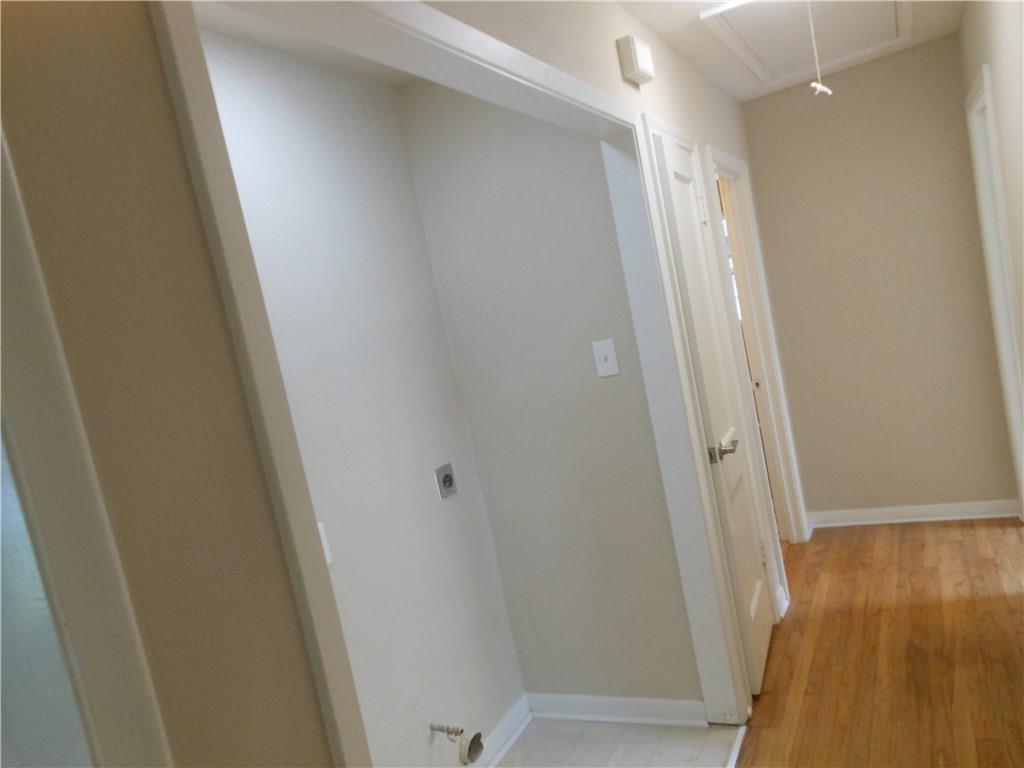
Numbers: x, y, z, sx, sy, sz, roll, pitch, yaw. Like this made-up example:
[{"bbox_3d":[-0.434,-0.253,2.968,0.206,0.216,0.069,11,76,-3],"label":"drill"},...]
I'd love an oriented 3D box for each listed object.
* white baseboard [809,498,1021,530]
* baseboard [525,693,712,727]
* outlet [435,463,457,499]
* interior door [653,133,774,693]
[{"bbox_3d":[2.125,0.697,3.957,0.987,0.097,0.022,-8,7,27],"label":"white baseboard"},{"bbox_3d":[0.365,1.191,2.702,0.679,0.090,0.020,-8,7,27],"label":"baseboard"},{"bbox_3d":[-0.225,0.335,2.543,0.018,0.105,0.100,-8,7,27],"label":"outlet"},{"bbox_3d":[0.794,0.092,2.830,0.036,2.011,0.575,-9,7,25],"label":"interior door"}]

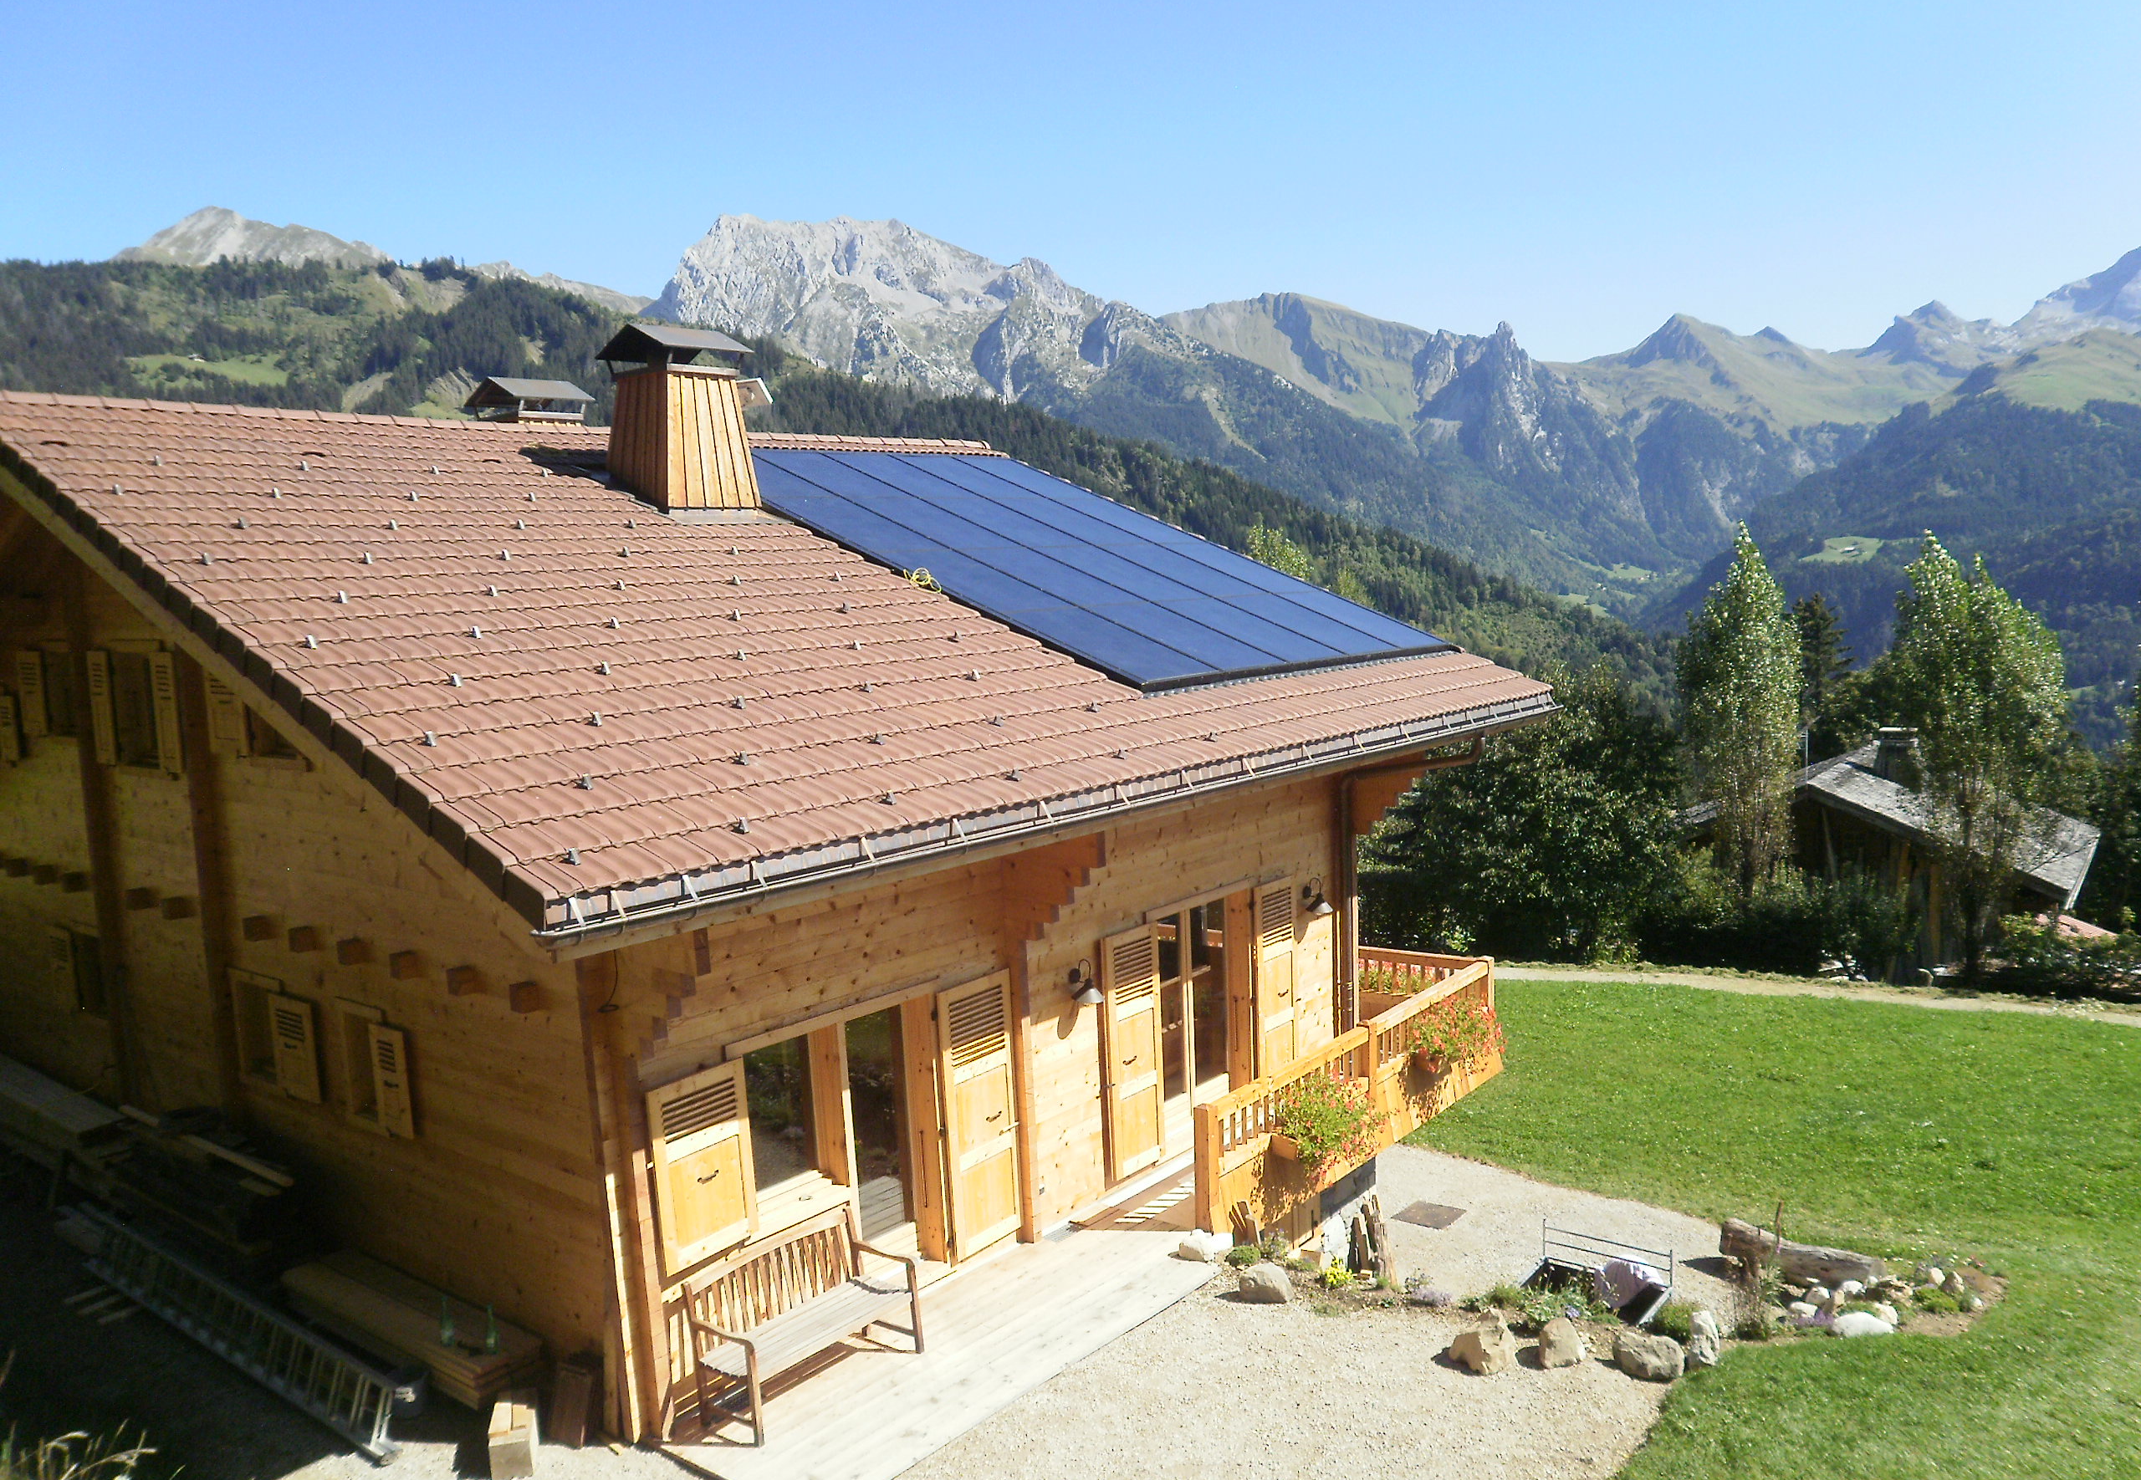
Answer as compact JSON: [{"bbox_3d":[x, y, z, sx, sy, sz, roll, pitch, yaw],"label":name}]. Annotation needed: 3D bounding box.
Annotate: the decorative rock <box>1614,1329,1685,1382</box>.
[{"bbox_3d":[3.955,4.150,10.974,0.470,0.310,0.350,0,7,20],"label":"decorative rock"}]

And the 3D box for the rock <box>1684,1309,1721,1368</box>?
[{"bbox_3d":[4.353,4.091,11.085,0.240,0.370,0.240,0,7,21],"label":"rock"}]

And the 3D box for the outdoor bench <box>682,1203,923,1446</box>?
[{"bbox_3d":[-1.764,3.910,10.843,0.630,0.930,1.490,3,8,39],"label":"outdoor bench"}]

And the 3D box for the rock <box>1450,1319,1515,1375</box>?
[{"bbox_3d":[2.786,4.103,10.866,0.450,0.360,0.370,-1,6,14],"label":"rock"}]

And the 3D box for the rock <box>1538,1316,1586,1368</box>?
[{"bbox_3d":[3.341,4.090,10.924,0.320,0.330,0.290,0,6,17],"label":"rock"}]

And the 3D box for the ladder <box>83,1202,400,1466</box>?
[{"bbox_3d":[-6.196,4.221,11.776,5.100,0.440,0.170,3,-4,39],"label":"ladder"}]

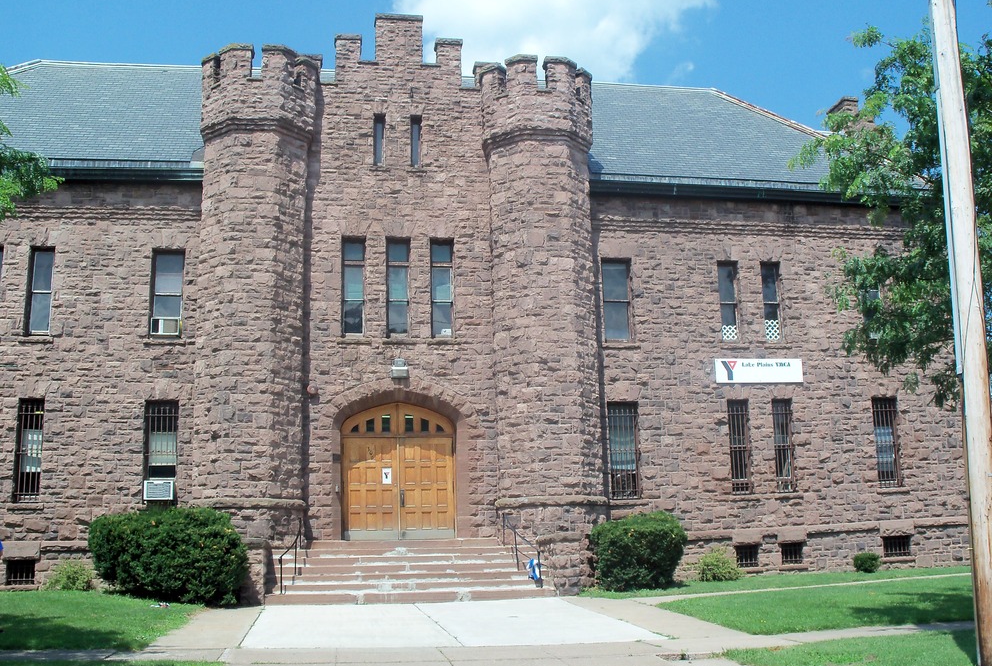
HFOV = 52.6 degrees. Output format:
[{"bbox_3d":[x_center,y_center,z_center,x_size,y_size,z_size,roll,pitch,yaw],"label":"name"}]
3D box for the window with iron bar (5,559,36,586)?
[{"bbox_3d":[-10.427,5.284,22.093,0.660,0.513,0.200,1,-12,-10],"label":"window with iron bar"}]

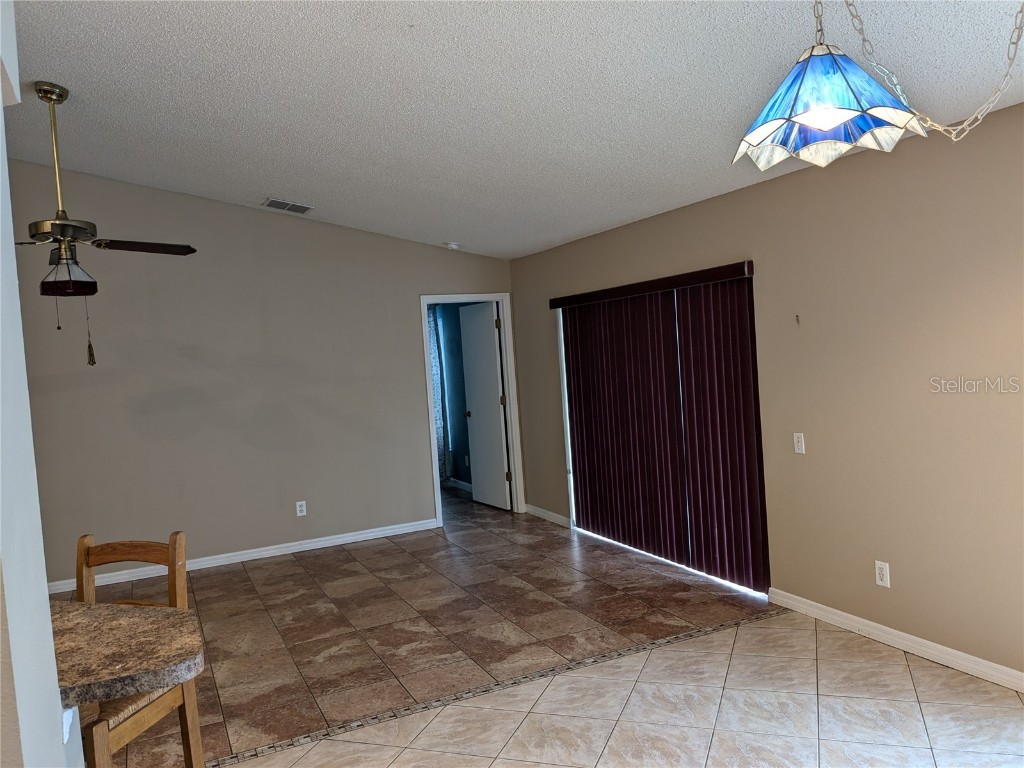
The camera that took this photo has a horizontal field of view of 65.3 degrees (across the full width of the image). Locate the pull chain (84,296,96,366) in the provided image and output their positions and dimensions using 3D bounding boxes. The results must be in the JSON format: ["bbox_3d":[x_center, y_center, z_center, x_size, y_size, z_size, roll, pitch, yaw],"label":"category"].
[{"bbox_3d":[-2.318,-0.288,4.383,0.042,0.375,0.042,-5,3,-28],"label":"pull chain"}]

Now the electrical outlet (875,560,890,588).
[{"bbox_3d":[1.838,0.946,3.969,0.009,0.118,0.076,-5,3,-25],"label":"electrical outlet"}]

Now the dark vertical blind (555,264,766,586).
[{"bbox_3d":[0.946,0.269,5.763,0.120,1.965,2.450,-5,3,-25],"label":"dark vertical blind"}]

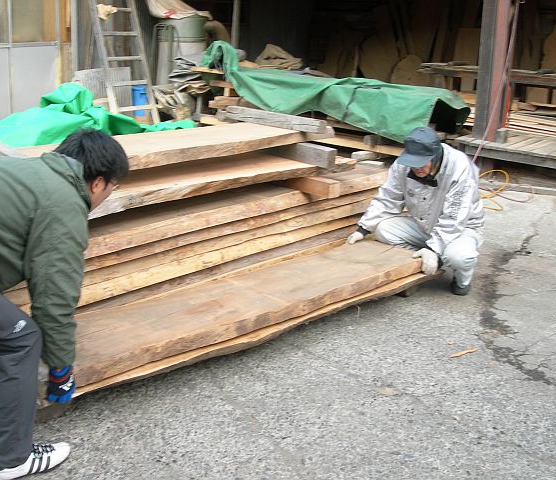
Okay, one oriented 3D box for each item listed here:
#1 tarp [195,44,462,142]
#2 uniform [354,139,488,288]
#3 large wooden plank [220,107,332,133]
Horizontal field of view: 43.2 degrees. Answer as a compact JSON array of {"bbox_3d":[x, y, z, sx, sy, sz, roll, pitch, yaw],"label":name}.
[{"bbox_3d":[0.540,-1.712,8.016,0.750,0.840,3.400,-15,23,-41],"label":"tarp"},{"bbox_3d":[0.903,-0.186,4.420,0.660,0.800,0.600,15,22,40],"label":"uniform"},{"bbox_3d":[-0.045,-1.136,6.655,0.115,0.115,1.300,-15,23,-41],"label":"large wooden plank"}]

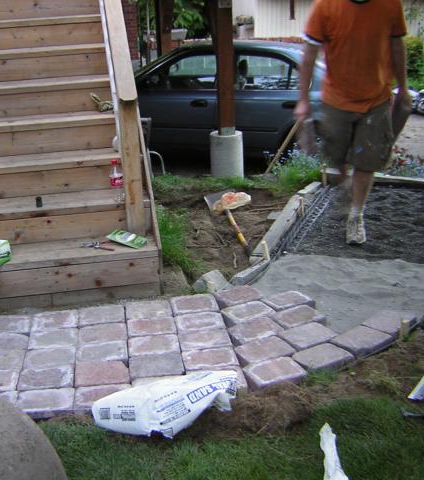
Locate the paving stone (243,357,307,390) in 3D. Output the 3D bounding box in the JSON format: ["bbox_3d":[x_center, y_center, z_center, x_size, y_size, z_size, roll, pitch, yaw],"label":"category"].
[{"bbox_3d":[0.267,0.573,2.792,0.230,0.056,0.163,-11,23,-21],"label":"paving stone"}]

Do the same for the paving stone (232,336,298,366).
[{"bbox_3d":[0.233,0.517,2.974,0.224,0.057,0.169,-10,21,-23],"label":"paving stone"}]

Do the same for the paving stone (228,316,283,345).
[{"bbox_3d":[0.208,0.450,3.142,0.227,0.060,0.162,-12,23,-25],"label":"paving stone"}]

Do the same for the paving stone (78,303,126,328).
[{"bbox_3d":[-0.544,0.410,3.331,0.229,0.060,0.176,-5,20,-8],"label":"paving stone"}]

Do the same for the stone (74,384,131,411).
[{"bbox_3d":[-0.427,0.653,2.651,0.224,0.057,0.169,-4,20,-6],"label":"stone"}]

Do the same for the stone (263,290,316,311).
[{"bbox_3d":[0.387,0.338,3.463,0.224,0.057,0.169,-13,22,-28],"label":"stone"}]

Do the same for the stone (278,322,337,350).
[{"bbox_3d":[0.443,0.465,3.076,0.220,0.060,0.170,-13,23,-26],"label":"stone"}]

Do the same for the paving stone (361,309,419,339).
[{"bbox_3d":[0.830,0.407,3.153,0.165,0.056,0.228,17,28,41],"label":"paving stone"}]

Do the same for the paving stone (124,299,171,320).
[{"bbox_3d":[-0.313,0.384,3.377,0.228,0.060,0.176,-4,20,-6],"label":"paving stone"}]

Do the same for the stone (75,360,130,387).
[{"bbox_3d":[-0.463,0.592,2.825,0.224,0.057,0.169,-4,20,-7],"label":"stone"}]

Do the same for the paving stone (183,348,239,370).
[{"bbox_3d":[-0.010,0.546,2.906,0.227,0.060,0.162,-5,20,-7],"label":"paving stone"}]

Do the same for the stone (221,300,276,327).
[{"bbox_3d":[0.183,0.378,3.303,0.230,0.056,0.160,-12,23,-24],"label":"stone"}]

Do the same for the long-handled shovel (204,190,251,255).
[{"bbox_3d":[0.147,-0.162,4.559,0.250,0.110,1.240,-5,23,-6],"label":"long-handled shovel"}]

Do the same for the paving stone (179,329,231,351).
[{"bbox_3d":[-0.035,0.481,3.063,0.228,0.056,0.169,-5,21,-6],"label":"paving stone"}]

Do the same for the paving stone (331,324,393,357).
[{"bbox_3d":[0.677,0.478,3.046,0.224,0.057,0.169,-16,24,-34],"label":"paving stone"}]

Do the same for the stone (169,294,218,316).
[{"bbox_3d":[-0.086,0.362,3.437,0.224,0.057,0.169,-5,20,-8],"label":"stone"}]

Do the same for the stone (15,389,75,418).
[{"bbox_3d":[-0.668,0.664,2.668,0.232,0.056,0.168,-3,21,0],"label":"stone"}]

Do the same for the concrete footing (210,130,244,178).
[{"bbox_3d":[0.144,-0.780,6.147,0.295,0.397,0.295,-5,20,-8],"label":"concrete footing"}]

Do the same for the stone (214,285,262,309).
[{"bbox_3d":[0.145,0.323,3.526,0.224,0.057,0.169,-9,21,-20],"label":"stone"}]

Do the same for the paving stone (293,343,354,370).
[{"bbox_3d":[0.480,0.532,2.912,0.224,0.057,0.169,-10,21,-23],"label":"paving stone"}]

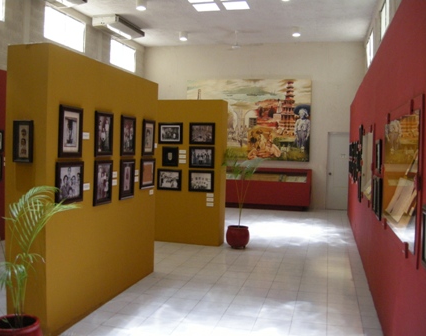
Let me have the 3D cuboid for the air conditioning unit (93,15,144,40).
[{"bbox_3d":[-2.257,-3.342,10.872,0.710,0.215,1.500,2,3,14],"label":"air conditioning unit"}]

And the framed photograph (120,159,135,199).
[{"bbox_3d":[-0.944,0.120,4.997,0.028,0.428,0.331,2,3,14],"label":"framed photograph"}]

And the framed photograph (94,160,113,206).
[{"bbox_3d":[-1.080,0.142,4.471,0.028,0.437,0.325,2,3,14],"label":"framed photograph"}]

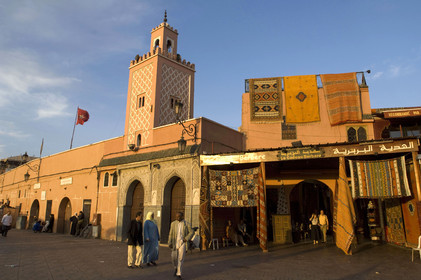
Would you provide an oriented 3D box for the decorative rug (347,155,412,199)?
[{"bbox_3d":[6.950,1.573,12.025,2.100,1.650,0.060,-4,-15,17],"label":"decorative rug"}]

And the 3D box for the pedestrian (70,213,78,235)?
[{"bbox_3d":[-10.458,6.481,22.501,0.450,1.640,0.520,-8,-16,29],"label":"pedestrian"}]

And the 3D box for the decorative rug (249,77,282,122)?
[{"bbox_3d":[3.385,-2.492,17.810,1.880,2.820,0.150,-2,-14,8],"label":"decorative rug"}]

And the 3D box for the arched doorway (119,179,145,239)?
[{"bbox_3d":[-4.275,4.127,17.015,2.100,3.480,0.450,-11,-17,37],"label":"arched doorway"}]

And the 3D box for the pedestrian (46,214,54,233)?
[{"bbox_3d":[-13.668,7.161,25.115,0.450,1.580,0.500,7,-15,-25],"label":"pedestrian"}]

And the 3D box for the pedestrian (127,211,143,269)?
[{"bbox_3d":[-2.373,3.190,9.409,0.500,1.710,0.350,12,-18,-40],"label":"pedestrian"}]

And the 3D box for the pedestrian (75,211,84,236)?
[{"bbox_3d":[-9.330,5.968,20.882,0.500,1.730,0.550,3,-14,-14],"label":"pedestrian"}]

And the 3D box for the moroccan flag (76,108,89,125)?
[{"bbox_3d":[-11.775,-2.165,26.914,1.150,1.500,0.400,1,-14,-6],"label":"moroccan flag"}]

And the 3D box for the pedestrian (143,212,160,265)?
[{"bbox_3d":[-1.915,3.296,9.774,0.420,1.680,0.530,-12,-18,40],"label":"pedestrian"}]

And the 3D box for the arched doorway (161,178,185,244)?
[{"bbox_3d":[-1.728,3.725,15.466,1.870,3.550,0.550,-11,-18,38],"label":"arched doorway"}]

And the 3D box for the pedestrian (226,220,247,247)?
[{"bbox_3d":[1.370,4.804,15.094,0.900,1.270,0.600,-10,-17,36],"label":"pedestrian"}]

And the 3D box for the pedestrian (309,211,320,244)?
[{"bbox_3d":[5.700,4.823,16.066,0.550,1.680,0.400,-3,-14,14],"label":"pedestrian"}]

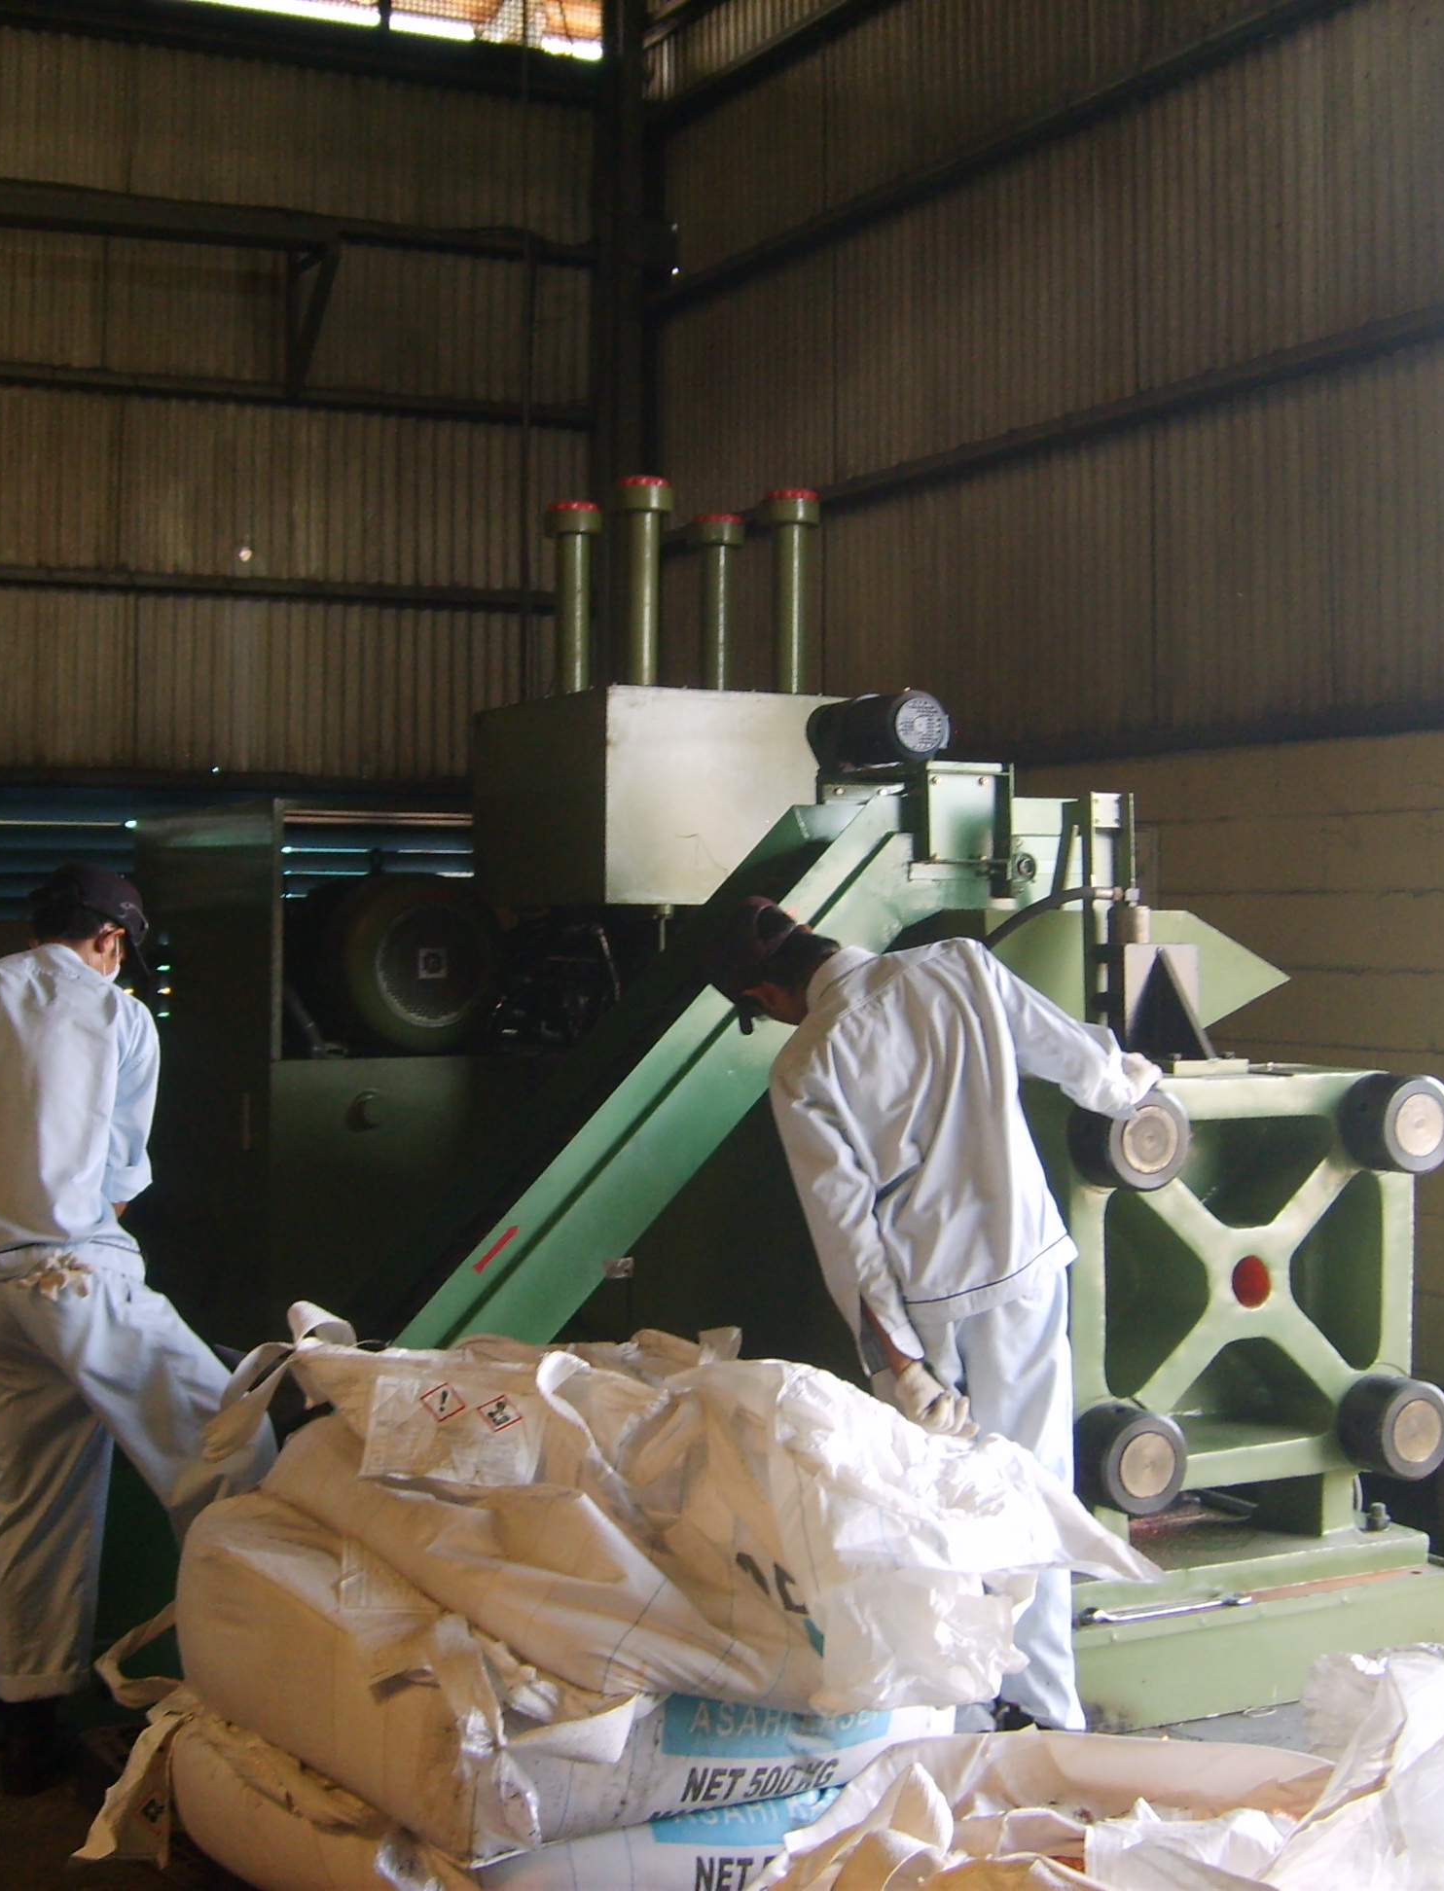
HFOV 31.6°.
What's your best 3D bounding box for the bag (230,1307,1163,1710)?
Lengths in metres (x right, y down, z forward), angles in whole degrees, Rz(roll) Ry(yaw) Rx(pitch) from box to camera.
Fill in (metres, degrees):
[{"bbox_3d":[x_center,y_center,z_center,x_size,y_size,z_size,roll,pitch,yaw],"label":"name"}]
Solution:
[{"bbox_3d":[-0.065,0.853,4.034,1.000,0.410,0.920,-1,1,-36],"label":"bag"}]

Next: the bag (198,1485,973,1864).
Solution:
[{"bbox_3d":[-0.244,1.059,4.057,0.920,0.340,0.900,-1,1,-36],"label":"bag"}]

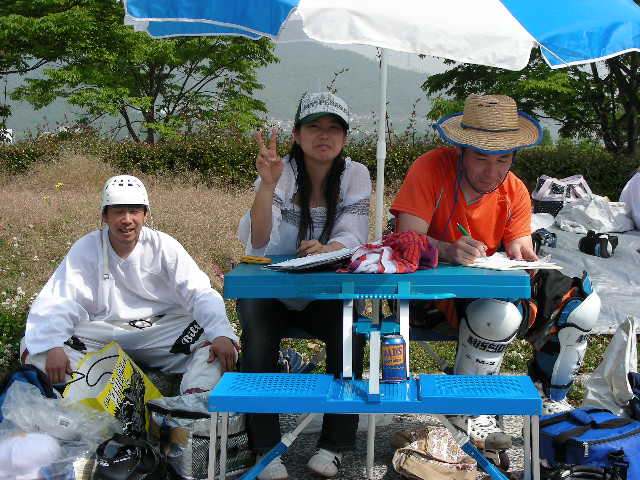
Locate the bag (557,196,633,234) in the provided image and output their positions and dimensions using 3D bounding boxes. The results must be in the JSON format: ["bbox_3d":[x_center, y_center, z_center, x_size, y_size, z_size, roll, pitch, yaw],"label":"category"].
[{"bbox_3d":[2.757,-0.266,11.700,0.740,0.380,0.480,-1,5,-6],"label":"bag"}]

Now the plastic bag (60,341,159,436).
[{"bbox_3d":[-0.734,0.529,4.120,0.300,0.300,0.190,-2,6,-20],"label":"plastic bag"}]

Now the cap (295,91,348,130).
[{"bbox_3d":[0.010,-0.436,3.980,0.180,0.140,0.260,1,3,-9],"label":"cap"}]

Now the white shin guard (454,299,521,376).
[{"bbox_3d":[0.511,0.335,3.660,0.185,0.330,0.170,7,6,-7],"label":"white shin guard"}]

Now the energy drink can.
[{"bbox_3d":[0.201,0.322,3.150,0.066,0.122,0.066,0,5,0],"label":"energy drink can"}]

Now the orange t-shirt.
[{"bbox_3d":[0.493,-0.060,4.030,0.480,0.500,0.380,-2,14,-6],"label":"orange t-shirt"}]

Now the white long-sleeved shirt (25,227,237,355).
[{"bbox_3d":[-0.756,0.210,4.650,0.800,0.500,0.480,-1,5,-6],"label":"white long-sleeved shirt"}]

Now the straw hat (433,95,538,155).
[{"bbox_3d":[0.555,-0.383,3.860,0.340,0.130,0.355,2,19,-6],"label":"straw hat"}]

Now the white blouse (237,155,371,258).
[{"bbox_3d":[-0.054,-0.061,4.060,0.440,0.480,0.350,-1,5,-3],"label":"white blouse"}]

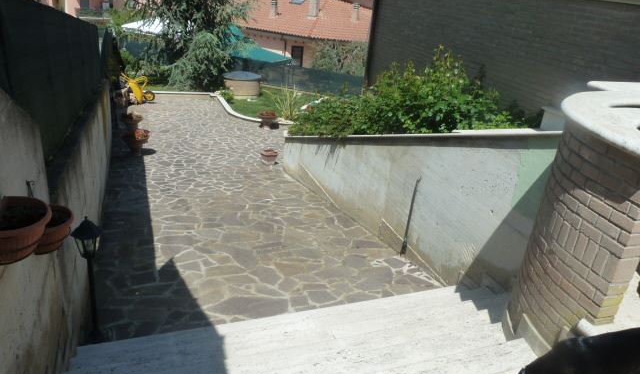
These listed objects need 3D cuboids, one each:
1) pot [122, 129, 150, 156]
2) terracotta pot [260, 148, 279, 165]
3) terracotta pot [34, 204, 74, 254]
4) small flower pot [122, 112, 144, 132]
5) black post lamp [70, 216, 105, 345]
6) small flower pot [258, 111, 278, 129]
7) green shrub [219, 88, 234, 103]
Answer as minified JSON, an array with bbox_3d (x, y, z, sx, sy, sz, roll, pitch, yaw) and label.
[{"bbox_3d":[-3.922,-0.940,9.890,0.580,0.480,0.580,-4,27,-20],"label":"pot"},{"bbox_3d":[-1.057,-0.629,9.648,0.370,0.300,0.370,5,25,-2],"label":"terracotta pot"},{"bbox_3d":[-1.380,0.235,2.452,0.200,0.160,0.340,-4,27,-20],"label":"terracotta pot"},{"bbox_3d":[-4.863,-1.721,12.109,0.570,0.450,0.570,-4,27,-20],"label":"small flower pot"},{"bbox_3d":[-1.658,0.684,3.360,0.215,1.060,0.215,-4,27,-20],"label":"black post lamp"},{"bbox_3d":[-1.481,-1.908,13.267,0.560,0.450,0.560,5,25,-2],"label":"small flower pot"},{"bbox_3d":[-3.314,-3.293,16.574,0.550,0.500,0.550,-4,27,-20],"label":"green shrub"}]

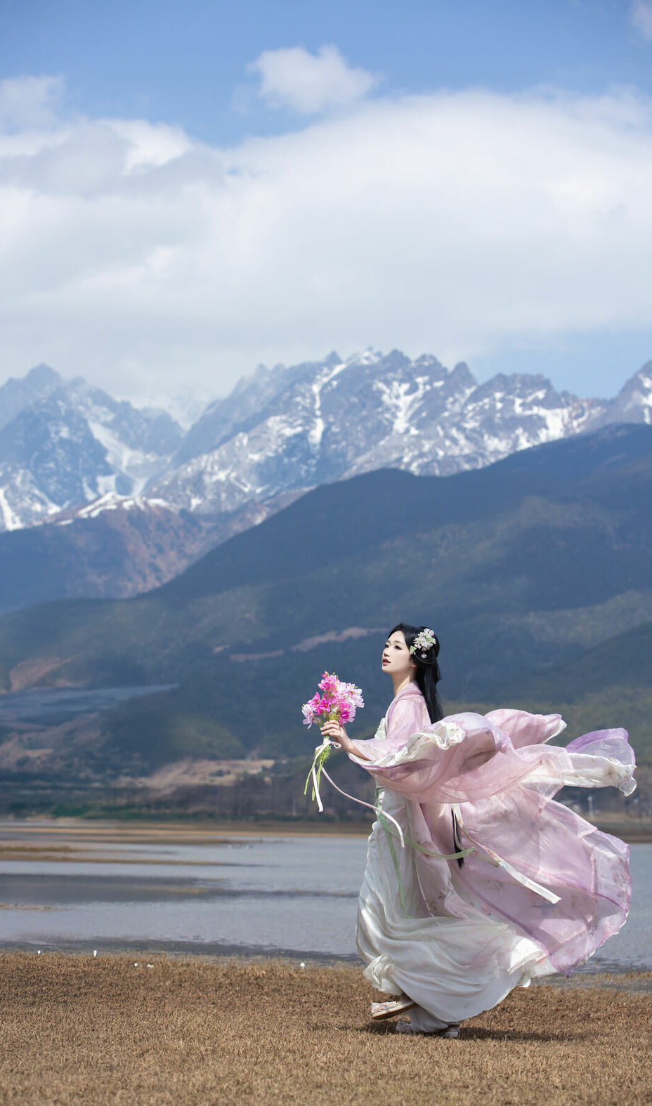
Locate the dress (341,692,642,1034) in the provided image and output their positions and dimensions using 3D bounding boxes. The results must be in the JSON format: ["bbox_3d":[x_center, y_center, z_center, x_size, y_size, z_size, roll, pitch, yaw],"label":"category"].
[{"bbox_3d":[0.658,1.194,10.350,1.050,1.300,0.720,1,-6,-11],"label":"dress"}]

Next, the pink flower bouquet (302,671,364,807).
[{"bbox_3d":[0.027,0.735,10.300,0.230,0.520,0.210,6,-6,11],"label":"pink flower bouquet"}]

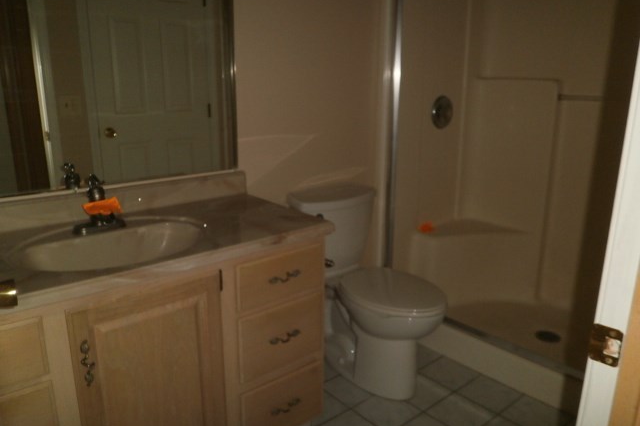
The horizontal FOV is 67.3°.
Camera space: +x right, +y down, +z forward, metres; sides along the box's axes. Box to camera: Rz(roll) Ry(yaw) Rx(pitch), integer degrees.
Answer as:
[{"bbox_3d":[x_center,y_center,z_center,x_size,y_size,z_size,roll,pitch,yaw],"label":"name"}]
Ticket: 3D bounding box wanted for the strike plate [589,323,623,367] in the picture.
[{"bbox_3d":[0.384,0.177,0.644,0.007,0.054,0.041,-12,18,-38],"label":"strike plate"}]

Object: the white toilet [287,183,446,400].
[{"bbox_3d":[0.231,0.334,2.091,0.433,0.806,0.682,-12,18,-38],"label":"white toilet"}]

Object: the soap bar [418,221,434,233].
[{"bbox_3d":[0.606,0.085,2.736,0.085,0.042,0.055,-12,18,-38],"label":"soap bar"}]

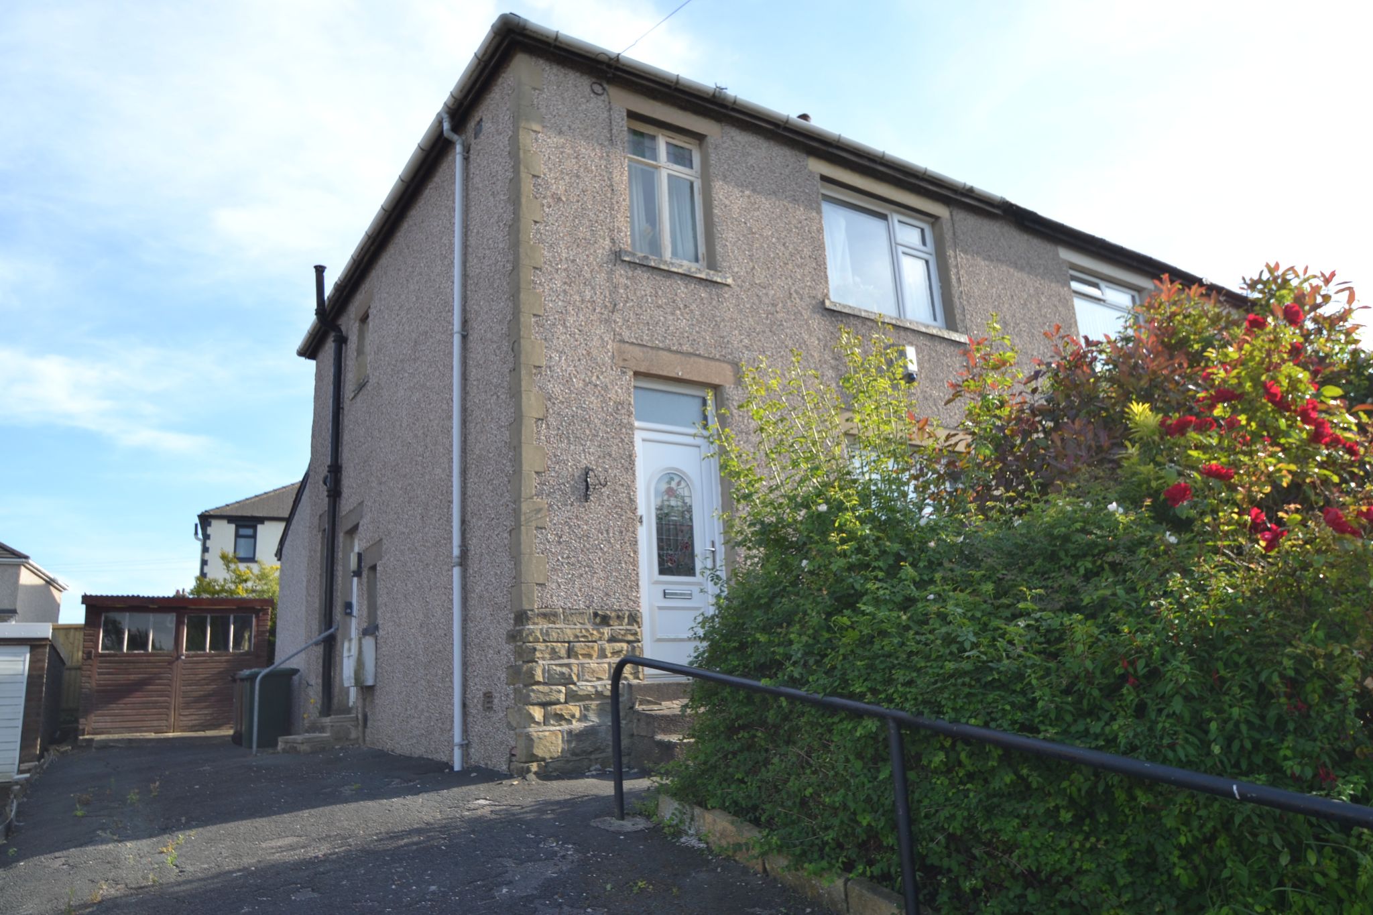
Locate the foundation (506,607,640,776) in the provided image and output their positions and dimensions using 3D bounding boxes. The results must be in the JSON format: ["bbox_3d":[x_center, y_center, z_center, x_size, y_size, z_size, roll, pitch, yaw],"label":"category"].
[{"bbox_3d":[-0.840,1.748,6.888,1.040,1.150,0.300,6,-17,-33],"label":"foundation"}]

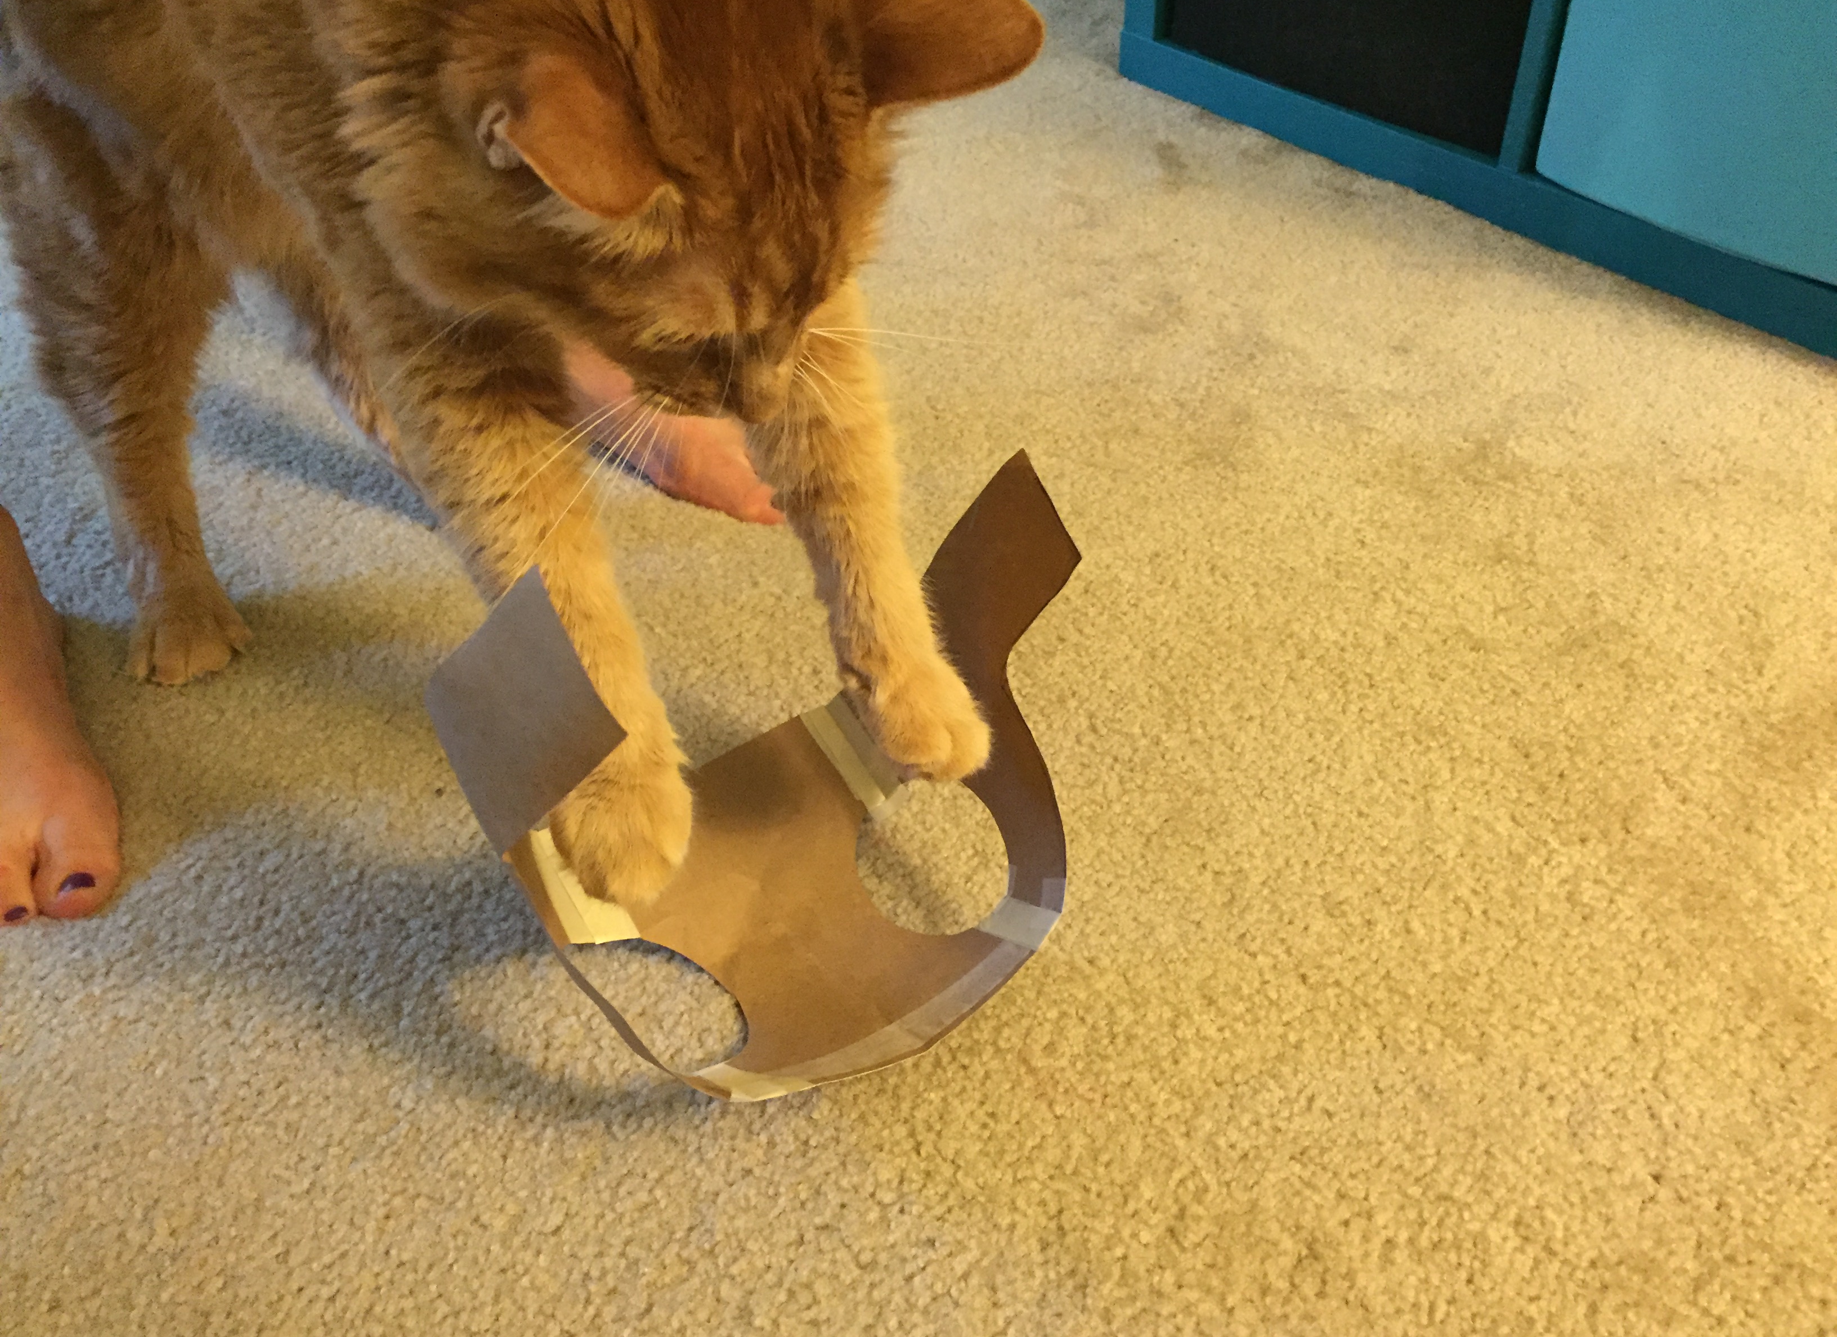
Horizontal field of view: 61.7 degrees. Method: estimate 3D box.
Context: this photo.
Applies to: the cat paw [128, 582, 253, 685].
[{"bbox_3d":[-0.311,-0.020,0.652,0.046,0.031,0.043,-12,39,-11],"label":"cat paw"}]

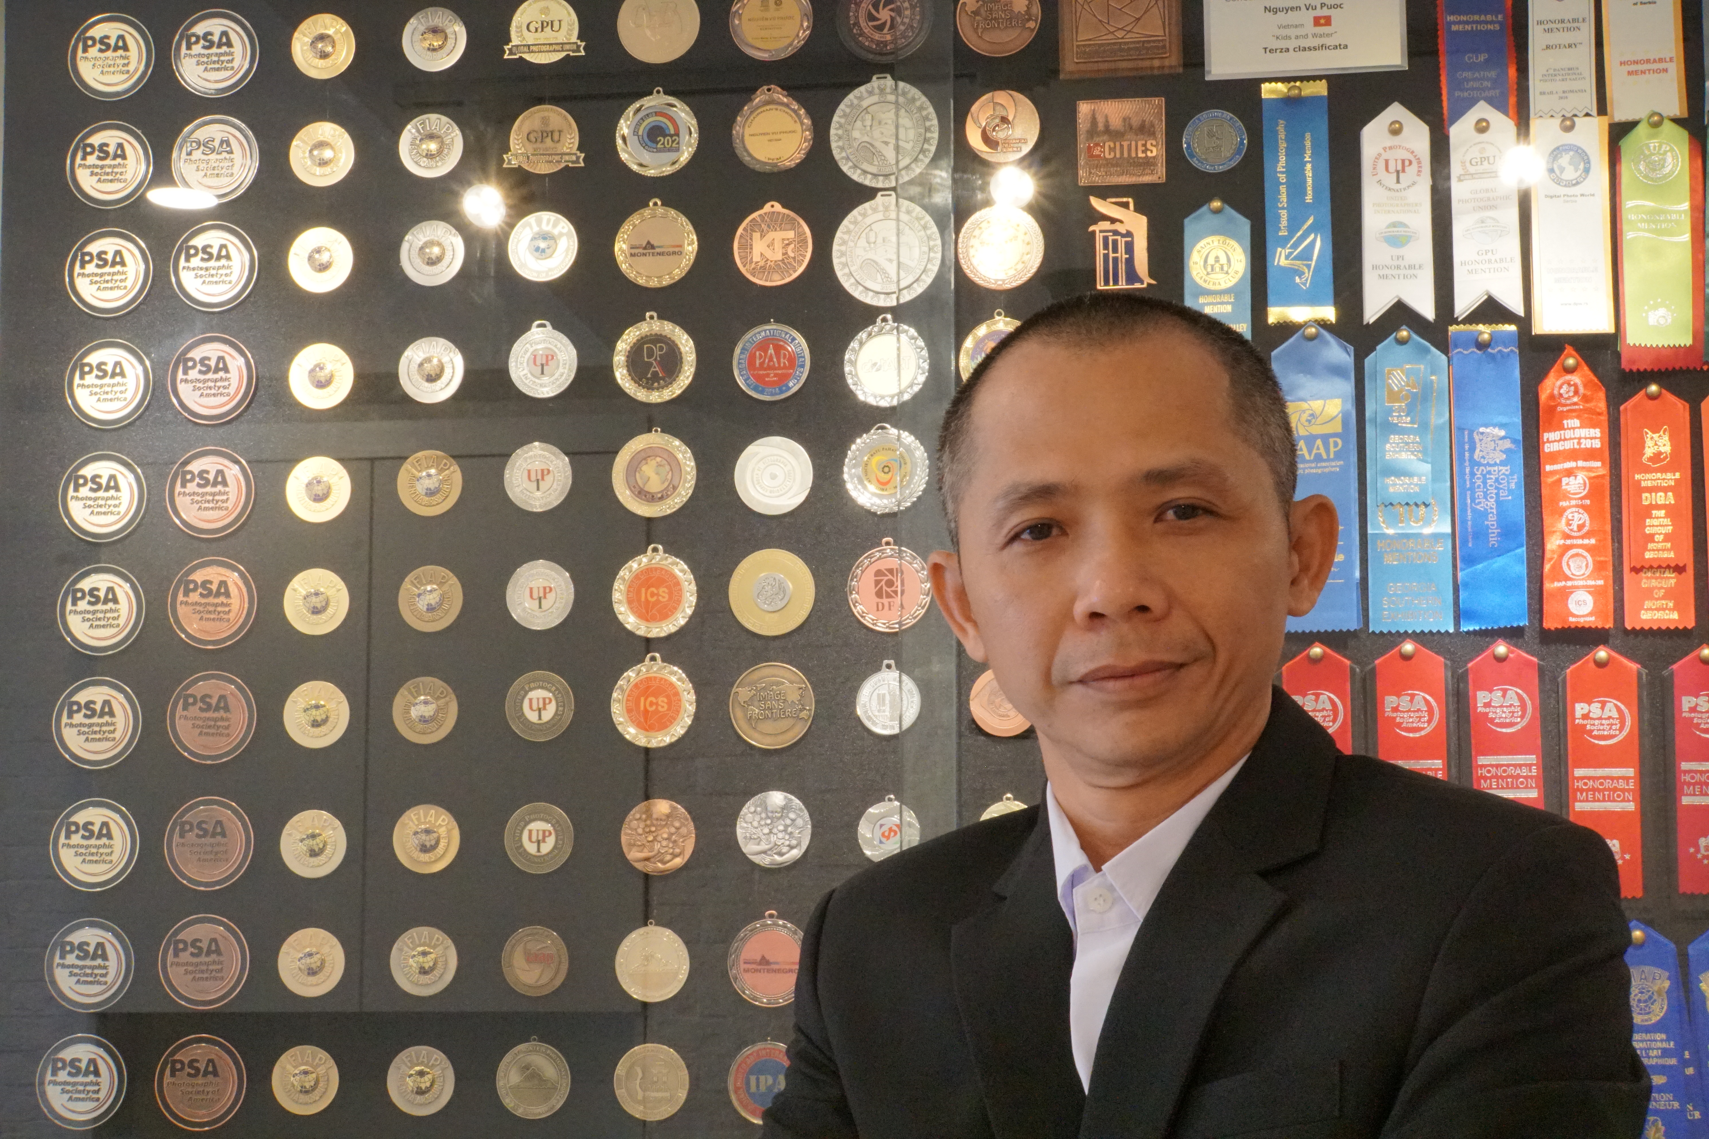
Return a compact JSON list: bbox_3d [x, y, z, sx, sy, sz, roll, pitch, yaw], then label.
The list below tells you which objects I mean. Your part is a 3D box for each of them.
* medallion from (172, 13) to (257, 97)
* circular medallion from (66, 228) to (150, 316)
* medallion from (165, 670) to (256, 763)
[{"bbox_3d":[-0.498,-0.402,2.031,0.070,0.070,0.007,-1,-7,7],"label":"medallion"},{"bbox_3d":[-0.573,-0.229,2.004,0.067,0.068,0.006,-1,-6,7],"label":"circular medallion"},{"bbox_3d":[-0.493,0.114,2.005,0.071,0.071,0.007,-1,-6,7],"label":"medallion"}]

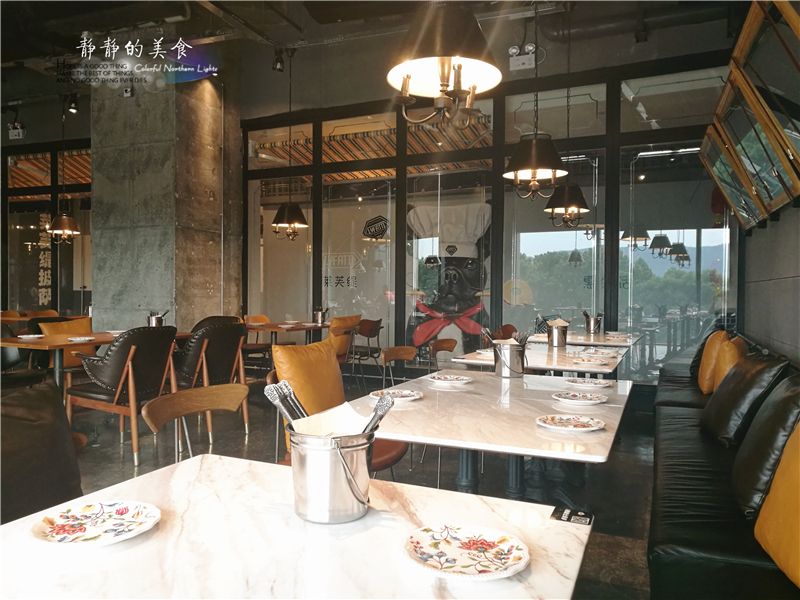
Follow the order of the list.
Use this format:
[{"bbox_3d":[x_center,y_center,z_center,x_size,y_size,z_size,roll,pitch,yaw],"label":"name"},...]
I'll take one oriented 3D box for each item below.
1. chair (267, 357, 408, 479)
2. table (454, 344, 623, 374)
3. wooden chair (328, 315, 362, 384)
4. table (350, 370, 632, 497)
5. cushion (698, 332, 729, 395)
[{"bbox_3d":[-0.241,0.665,2.589,0.500,0.760,0.500,1,1,22],"label":"chair"},{"bbox_3d":[0.833,0.667,3.466,0.760,0.750,1.200,1,1,23],"label":"table"},{"bbox_3d":[-0.639,0.602,5.665,0.500,0.800,0.460,0,1,24],"label":"wooden chair"},{"bbox_3d":[0.295,0.682,1.959,0.760,0.750,1.200,1,1,23],"label":"table"},{"bbox_3d":[2.148,0.417,4.249,0.160,0.430,0.430,22,9,22],"label":"cushion"}]

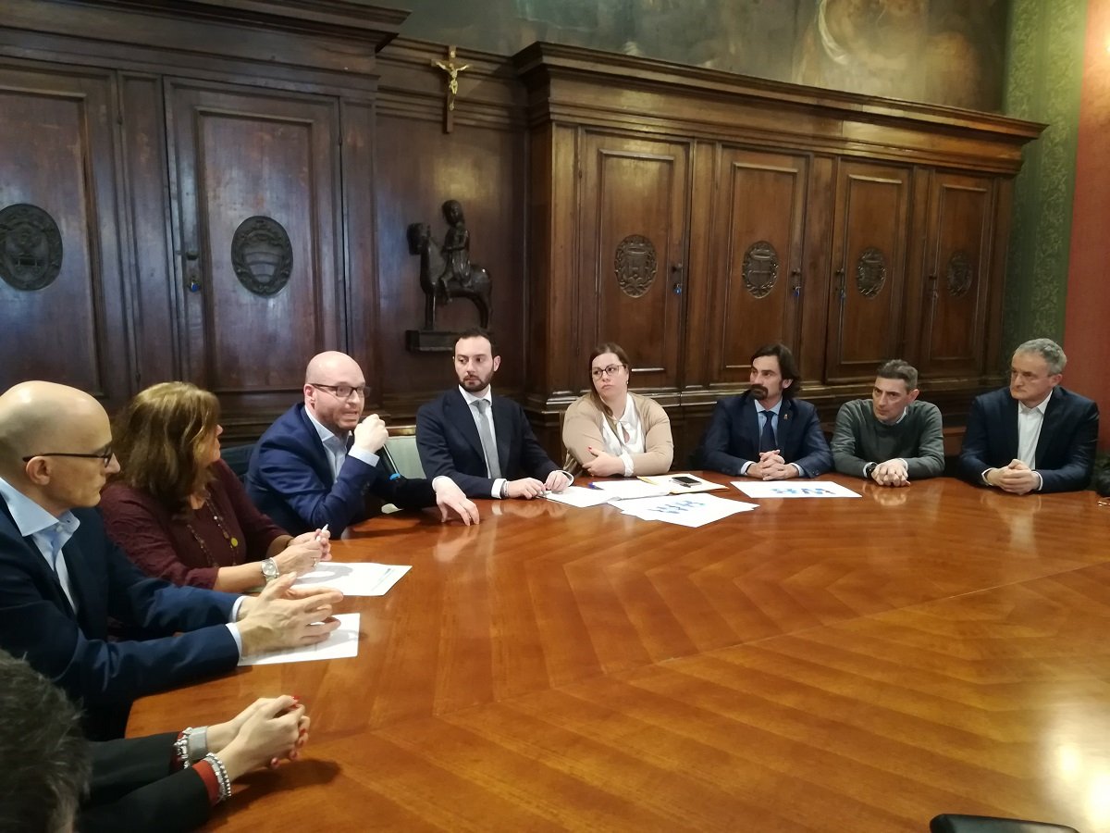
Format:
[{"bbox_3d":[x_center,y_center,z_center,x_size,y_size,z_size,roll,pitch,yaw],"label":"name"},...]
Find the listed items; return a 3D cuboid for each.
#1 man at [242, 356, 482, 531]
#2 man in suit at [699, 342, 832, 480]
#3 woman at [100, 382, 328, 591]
[{"bbox_3d":[-0.681,0.439,2.633,0.750,1.280,0.600,7,10,41],"label":"man"},{"bbox_3d":[0.882,0.332,3.568,0.560,1.270,0.780,1,7,7],"label":"man in suit"},{"bbox_3d":[-0.945,0.523,2.211,0.700,1.220,0.530,3,8,22],"label":"woman"}]

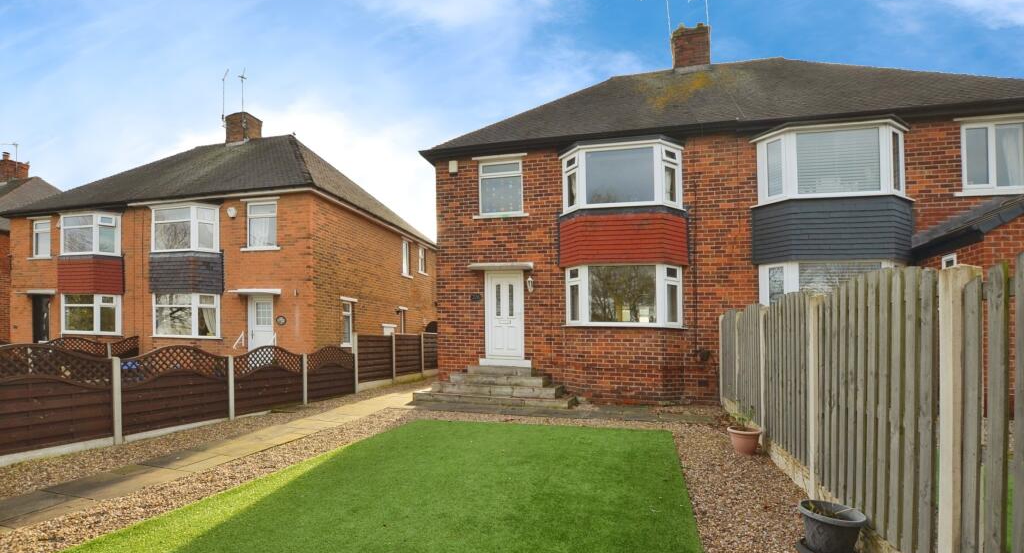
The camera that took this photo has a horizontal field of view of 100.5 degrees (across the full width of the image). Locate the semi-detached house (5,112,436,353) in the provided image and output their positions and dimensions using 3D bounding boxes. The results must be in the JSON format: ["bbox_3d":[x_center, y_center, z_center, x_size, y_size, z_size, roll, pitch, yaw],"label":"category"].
[{"bbox_3d":[-10.300,-1.150,16.150,12.800,9.600,7.600,-1,-5,17],"label":"semi-detached house"}]

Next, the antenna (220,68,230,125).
[{"bbox_3d":[-10.642,-6.628,15.757,0.320,1.924,1.030,6,-7,-44],"label":"antenna"}]

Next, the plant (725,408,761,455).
[{"bbox_3d":[3.002,1.982,5.500,0.450,0.560,0.450,-1,-5,16],"label":"plant"}]

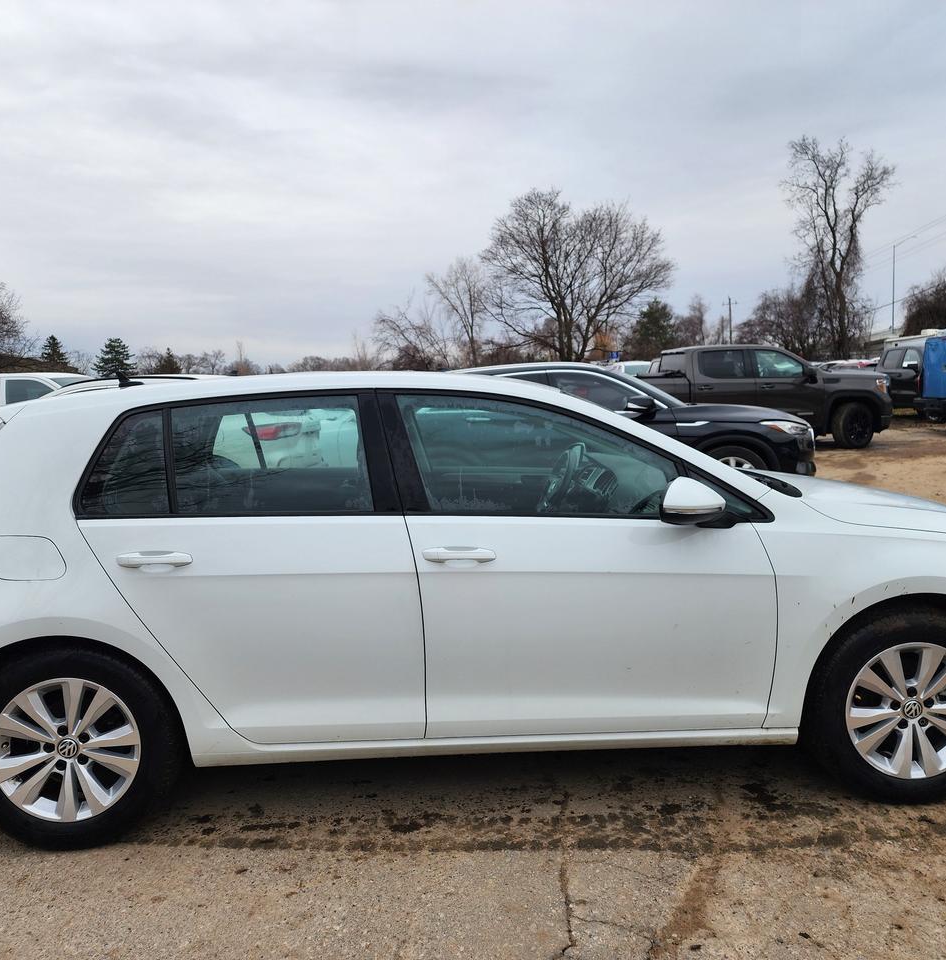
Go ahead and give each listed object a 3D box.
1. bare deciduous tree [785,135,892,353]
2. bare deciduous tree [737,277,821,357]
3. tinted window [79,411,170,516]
[{"bbox_3d":[17.335,-9.798,40.594,5.268,12.775,4.741,1,6,23],"label":"bare deciduous tree"},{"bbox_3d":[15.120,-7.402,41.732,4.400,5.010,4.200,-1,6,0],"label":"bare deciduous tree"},{"bbox_3d":[-1.110,-0.053,2.710,0.280,0.345,0.030,-2,-13,-3],"label":"tinted window"}]

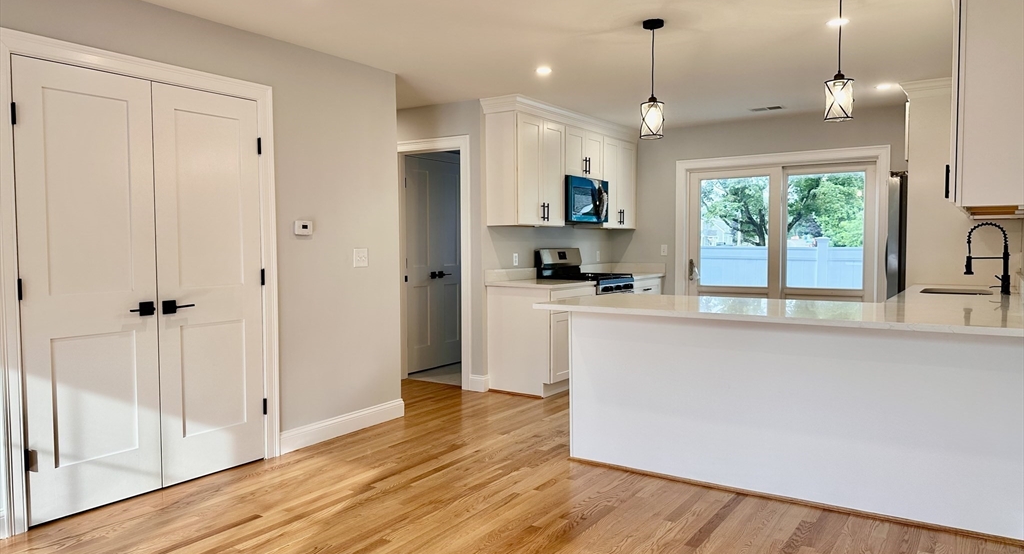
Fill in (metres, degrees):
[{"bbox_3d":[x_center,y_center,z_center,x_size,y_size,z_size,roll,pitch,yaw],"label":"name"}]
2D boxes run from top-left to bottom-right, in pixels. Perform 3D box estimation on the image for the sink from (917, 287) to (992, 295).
[{"bbox_3d":[2.870,0.208,4.578,0.429,0.209,0.548,1,3,34],"label":"sink"}]

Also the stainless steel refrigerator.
[{"bbox_3d":[3.452,0.071,5.635,0.812,1.754,0.907,1,3,34],"label":"stainless steel refrigerator"}]

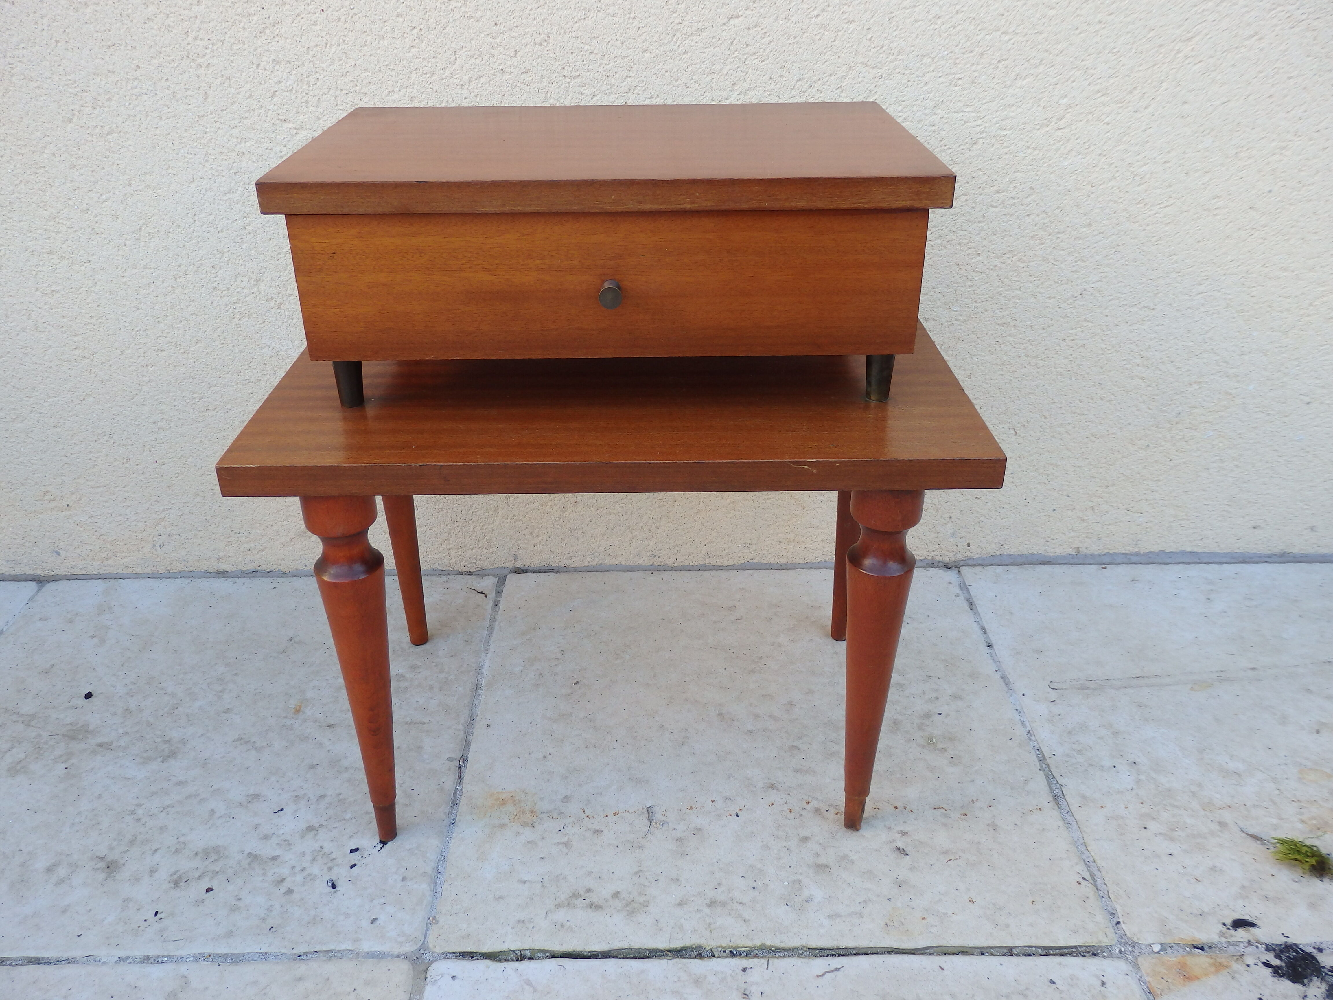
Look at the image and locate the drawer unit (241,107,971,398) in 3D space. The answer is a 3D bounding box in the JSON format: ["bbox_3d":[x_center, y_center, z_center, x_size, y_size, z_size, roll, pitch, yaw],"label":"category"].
[{"bbox_3d":[-0.038,-0.197,0.806,0.439,0.162,0.272,-1,30,-1],"label":"drawer unit"}]

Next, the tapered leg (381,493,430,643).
[{"bbox_3d":[-0.262,0.003,1.018,0.046,0.350,0.061,-1,30,-1],"label":"tapered leg"}]

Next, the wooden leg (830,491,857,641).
[{"bbox_3d":[0.184,-0.002,1.023,0.046,0.350,0.061,-1,30,-1],"label":"wooden leg"}]

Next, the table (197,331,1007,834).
[{"bbox_3d":[-0.035,0.045,0.876,0.495,0.346,0.322,-1,30,0],"label":"table"}]

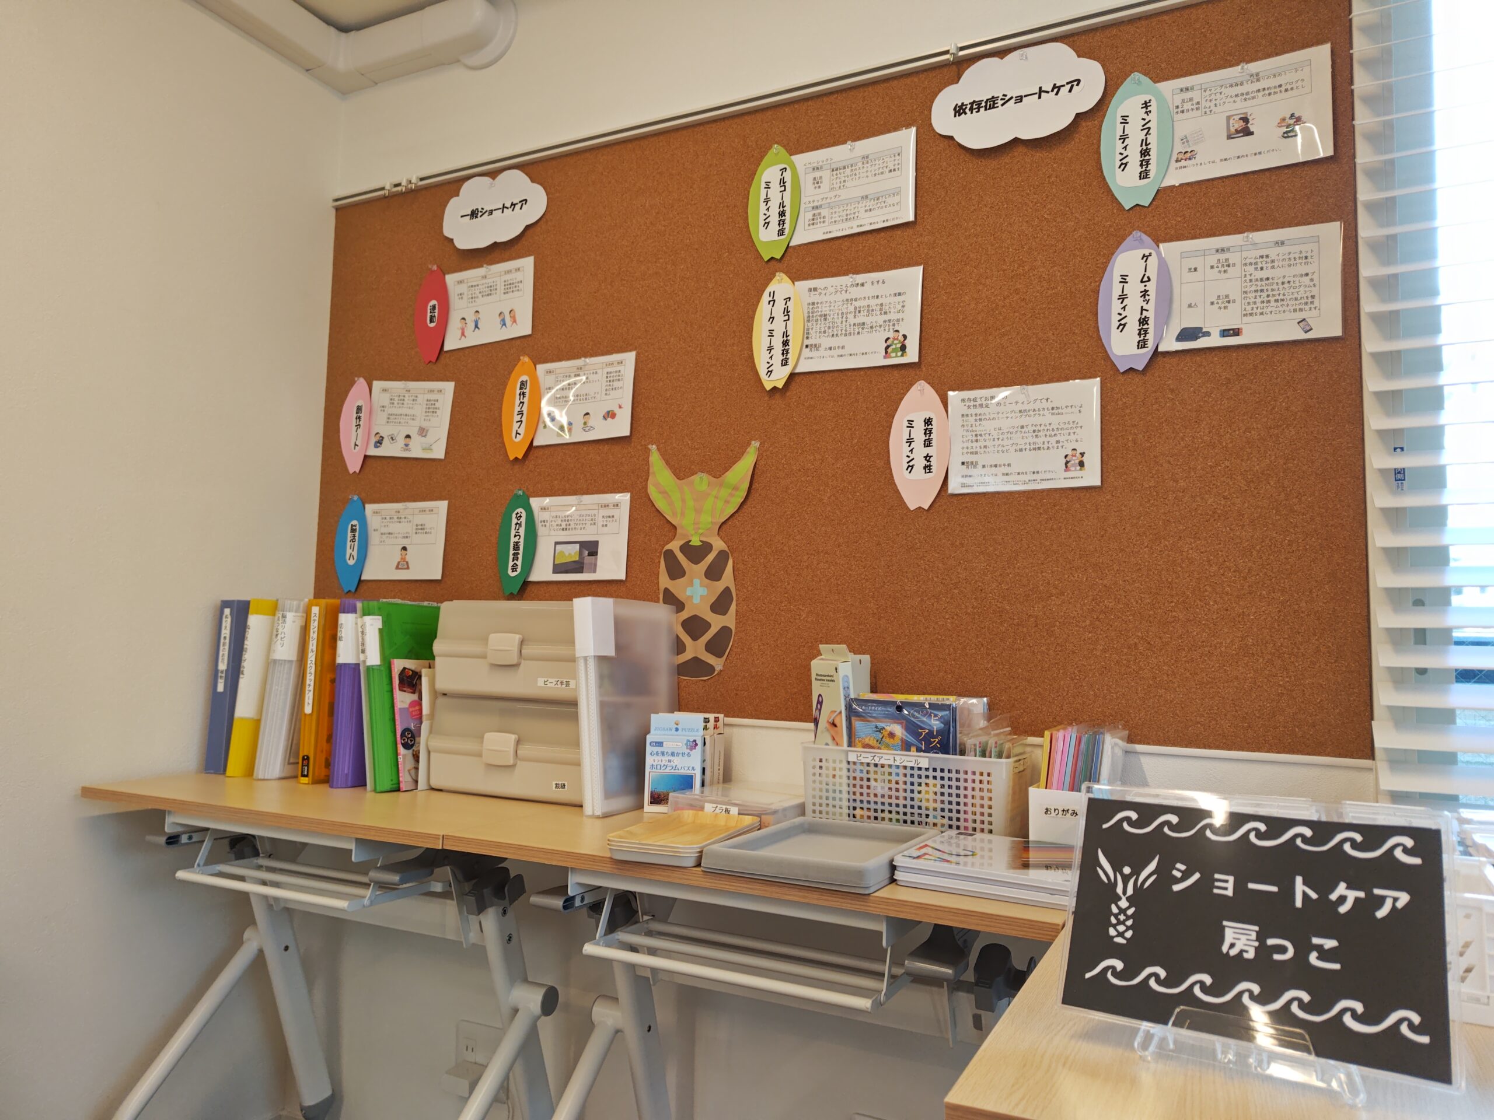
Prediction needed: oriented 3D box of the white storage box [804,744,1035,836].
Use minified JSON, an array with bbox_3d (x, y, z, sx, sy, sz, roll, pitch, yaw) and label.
[{"bbox_3d":[0.230,0.315,1.340,0.280,0.123,0.140,-1,-5,26],"label":"white storage box"}]

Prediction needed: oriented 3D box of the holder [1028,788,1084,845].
[{"bbox_3d":[0.417,0.332,1.271,0.079,0.087,0.155,-1,-5,26],"label":"holder"}]

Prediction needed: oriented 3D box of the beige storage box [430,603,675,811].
[{"bbox_3d":[-0.331,0.229,1.652,0.347,0.317,0.200,-1,-5,26],"label":"beige storage box"}]

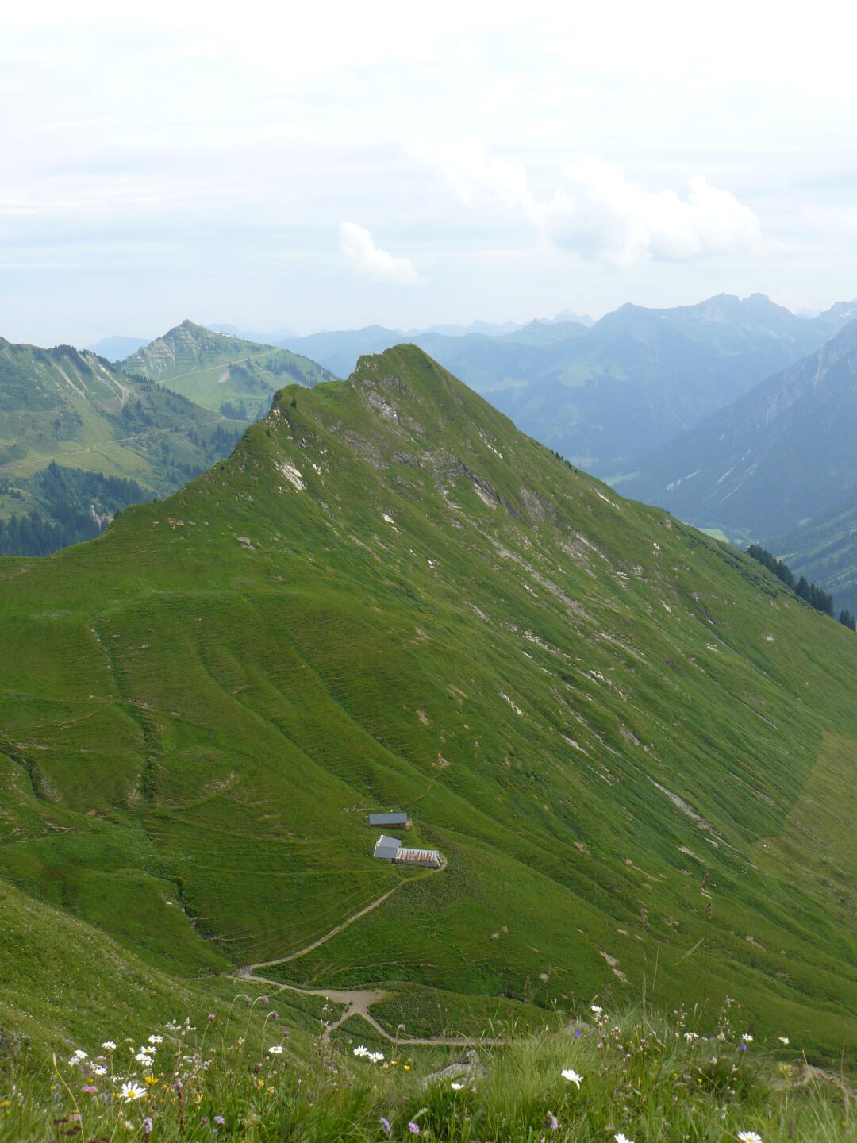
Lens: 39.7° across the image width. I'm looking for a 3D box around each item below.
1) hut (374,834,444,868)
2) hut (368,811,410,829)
[{"bbox_3d":[-7.400,103.390,437.900,24.200,5.800,11.000,2,11,9],"label":"hut"},{"bbox_3d":[-14.800,94.670,452.980,14.500,4.600,7.500,-1,11,-3],"label":"hut"}]

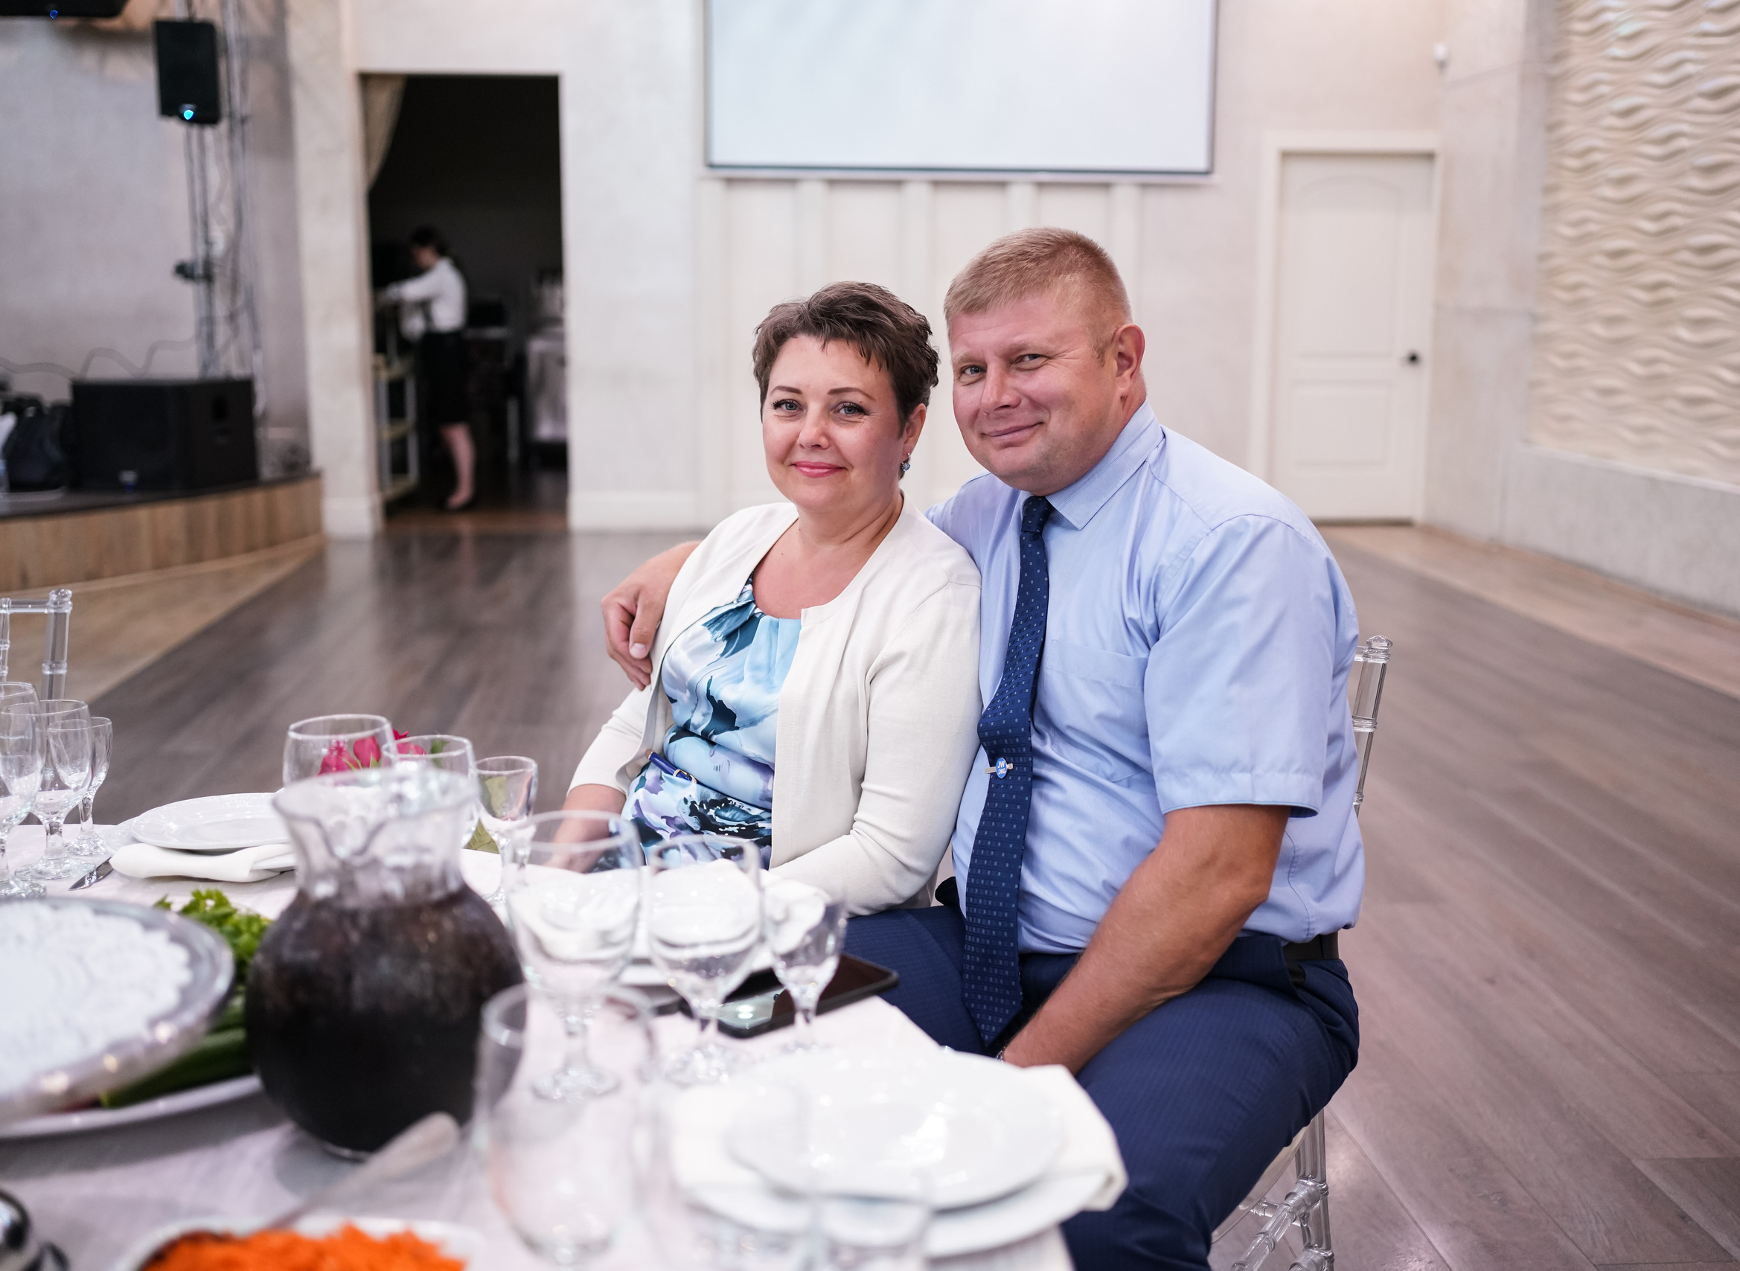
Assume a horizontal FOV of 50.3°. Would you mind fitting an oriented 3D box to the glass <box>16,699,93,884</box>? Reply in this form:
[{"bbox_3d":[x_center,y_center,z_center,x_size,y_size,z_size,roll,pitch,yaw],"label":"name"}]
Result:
[{"bbox_3d":[-0.737,0.140,1.664,0.077,0.153,0.077,0,10,0],"label":"glass"}]

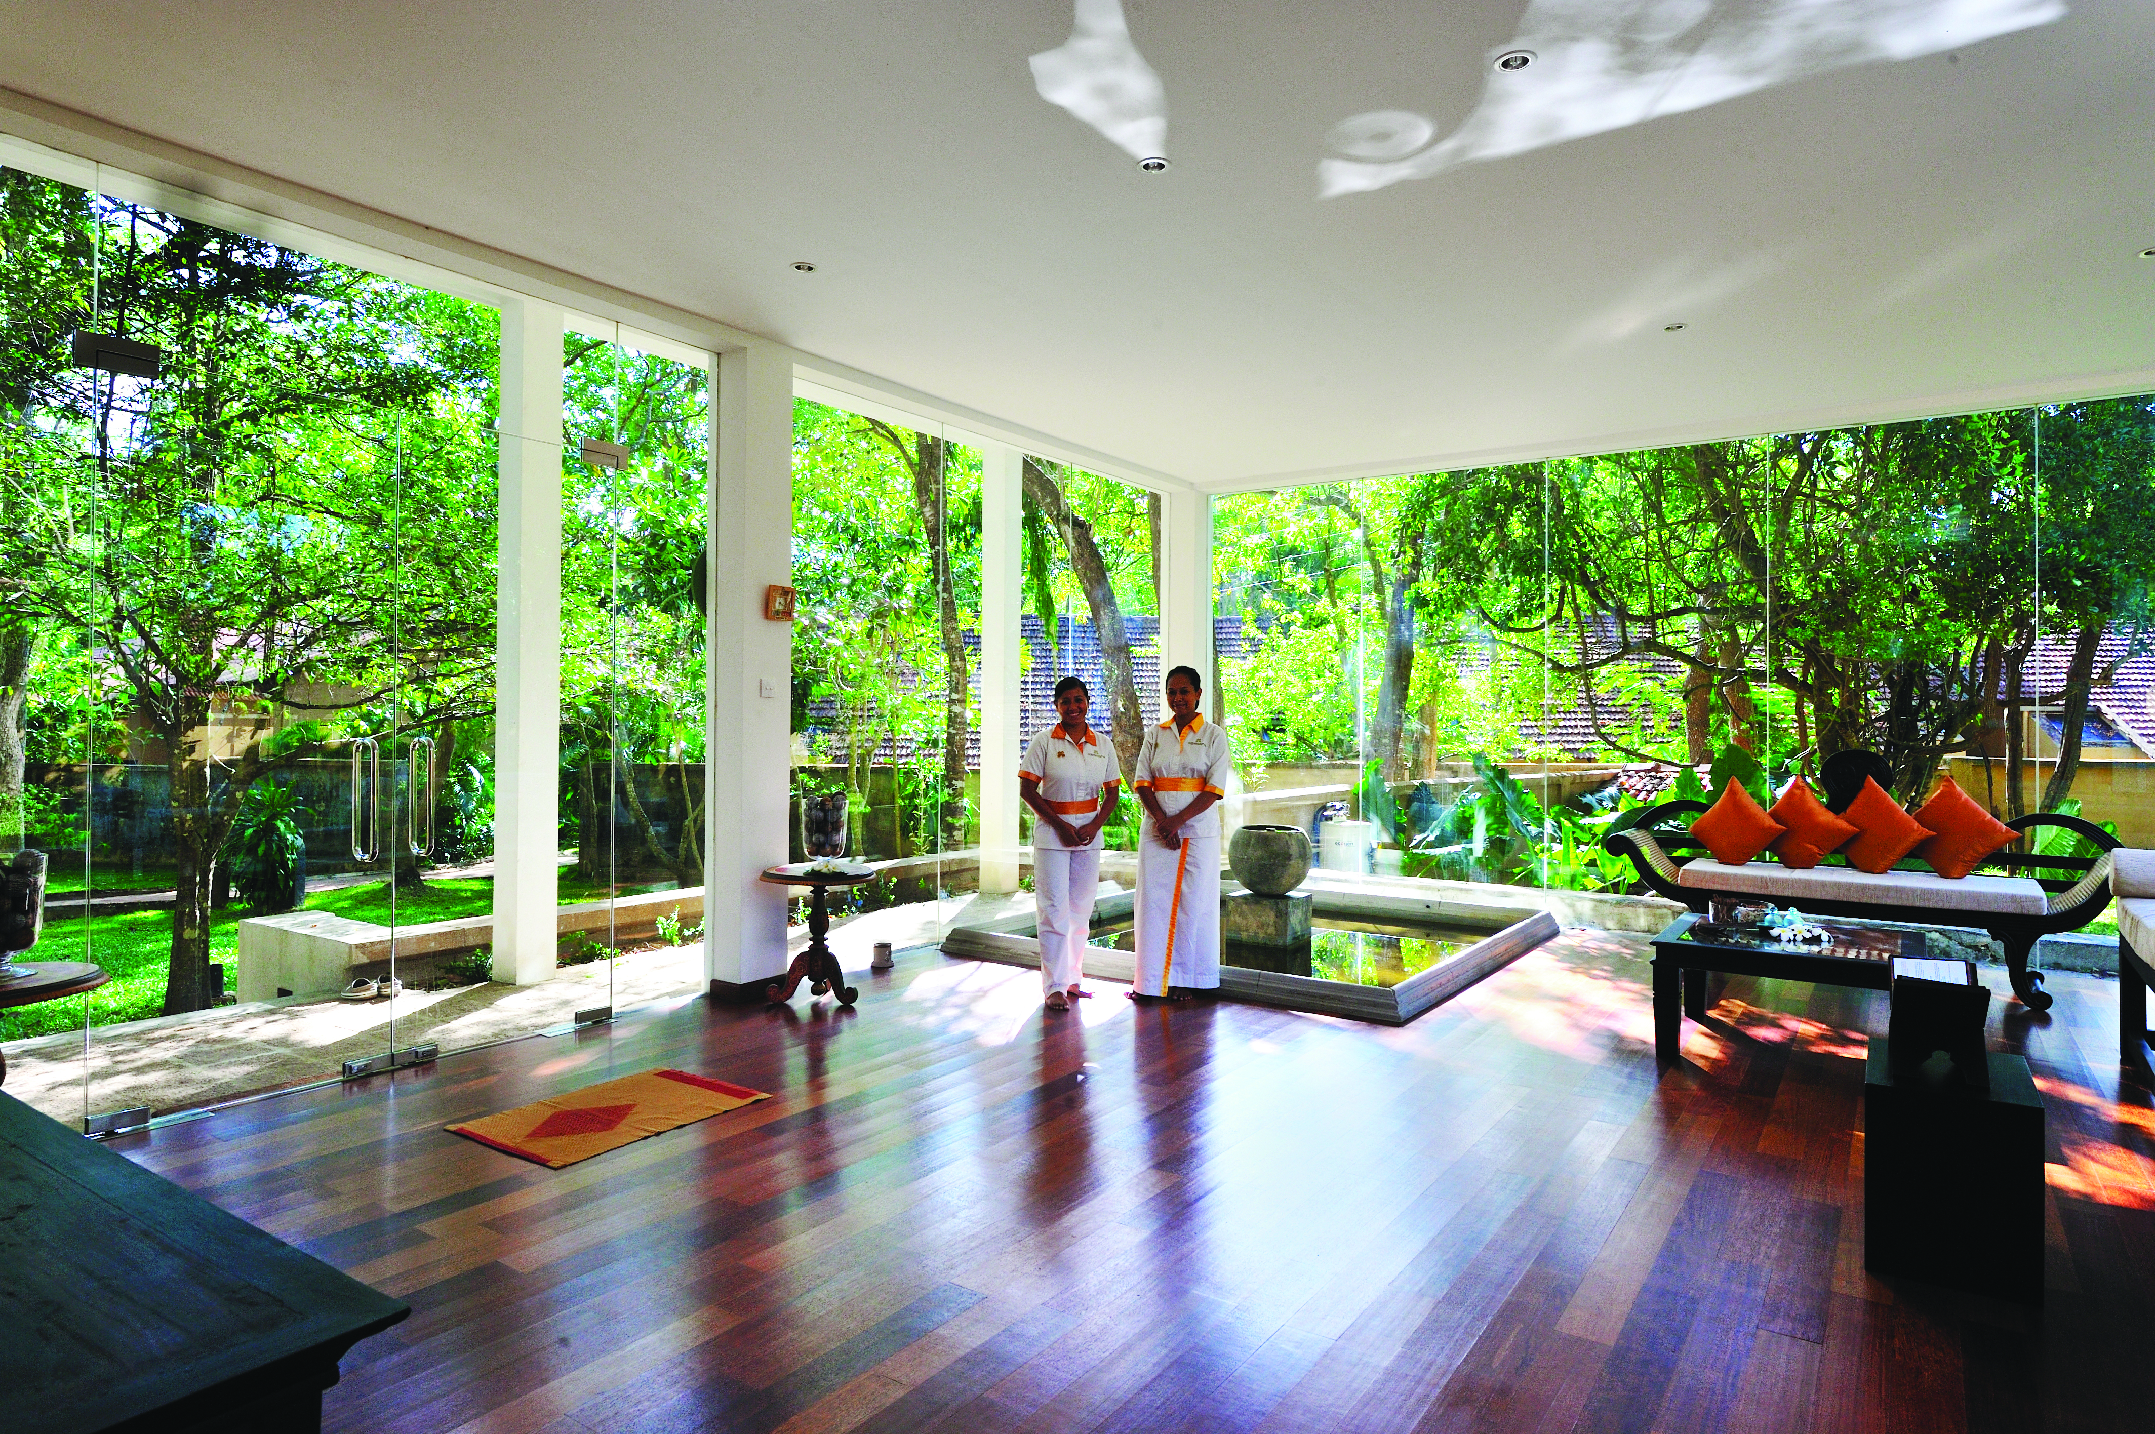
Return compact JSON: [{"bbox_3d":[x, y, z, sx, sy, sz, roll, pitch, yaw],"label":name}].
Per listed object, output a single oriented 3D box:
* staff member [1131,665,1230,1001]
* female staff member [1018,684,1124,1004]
[{"bbox_3d":[0.511,0.558,5.942,0.479,1.619,0.353,0,0,7],"label":"staff member"},{"bbox_3d":[-0.032,0.587,5.801,0.489,1.554,0.353,0,0,-13],"label":"female staff member"}]

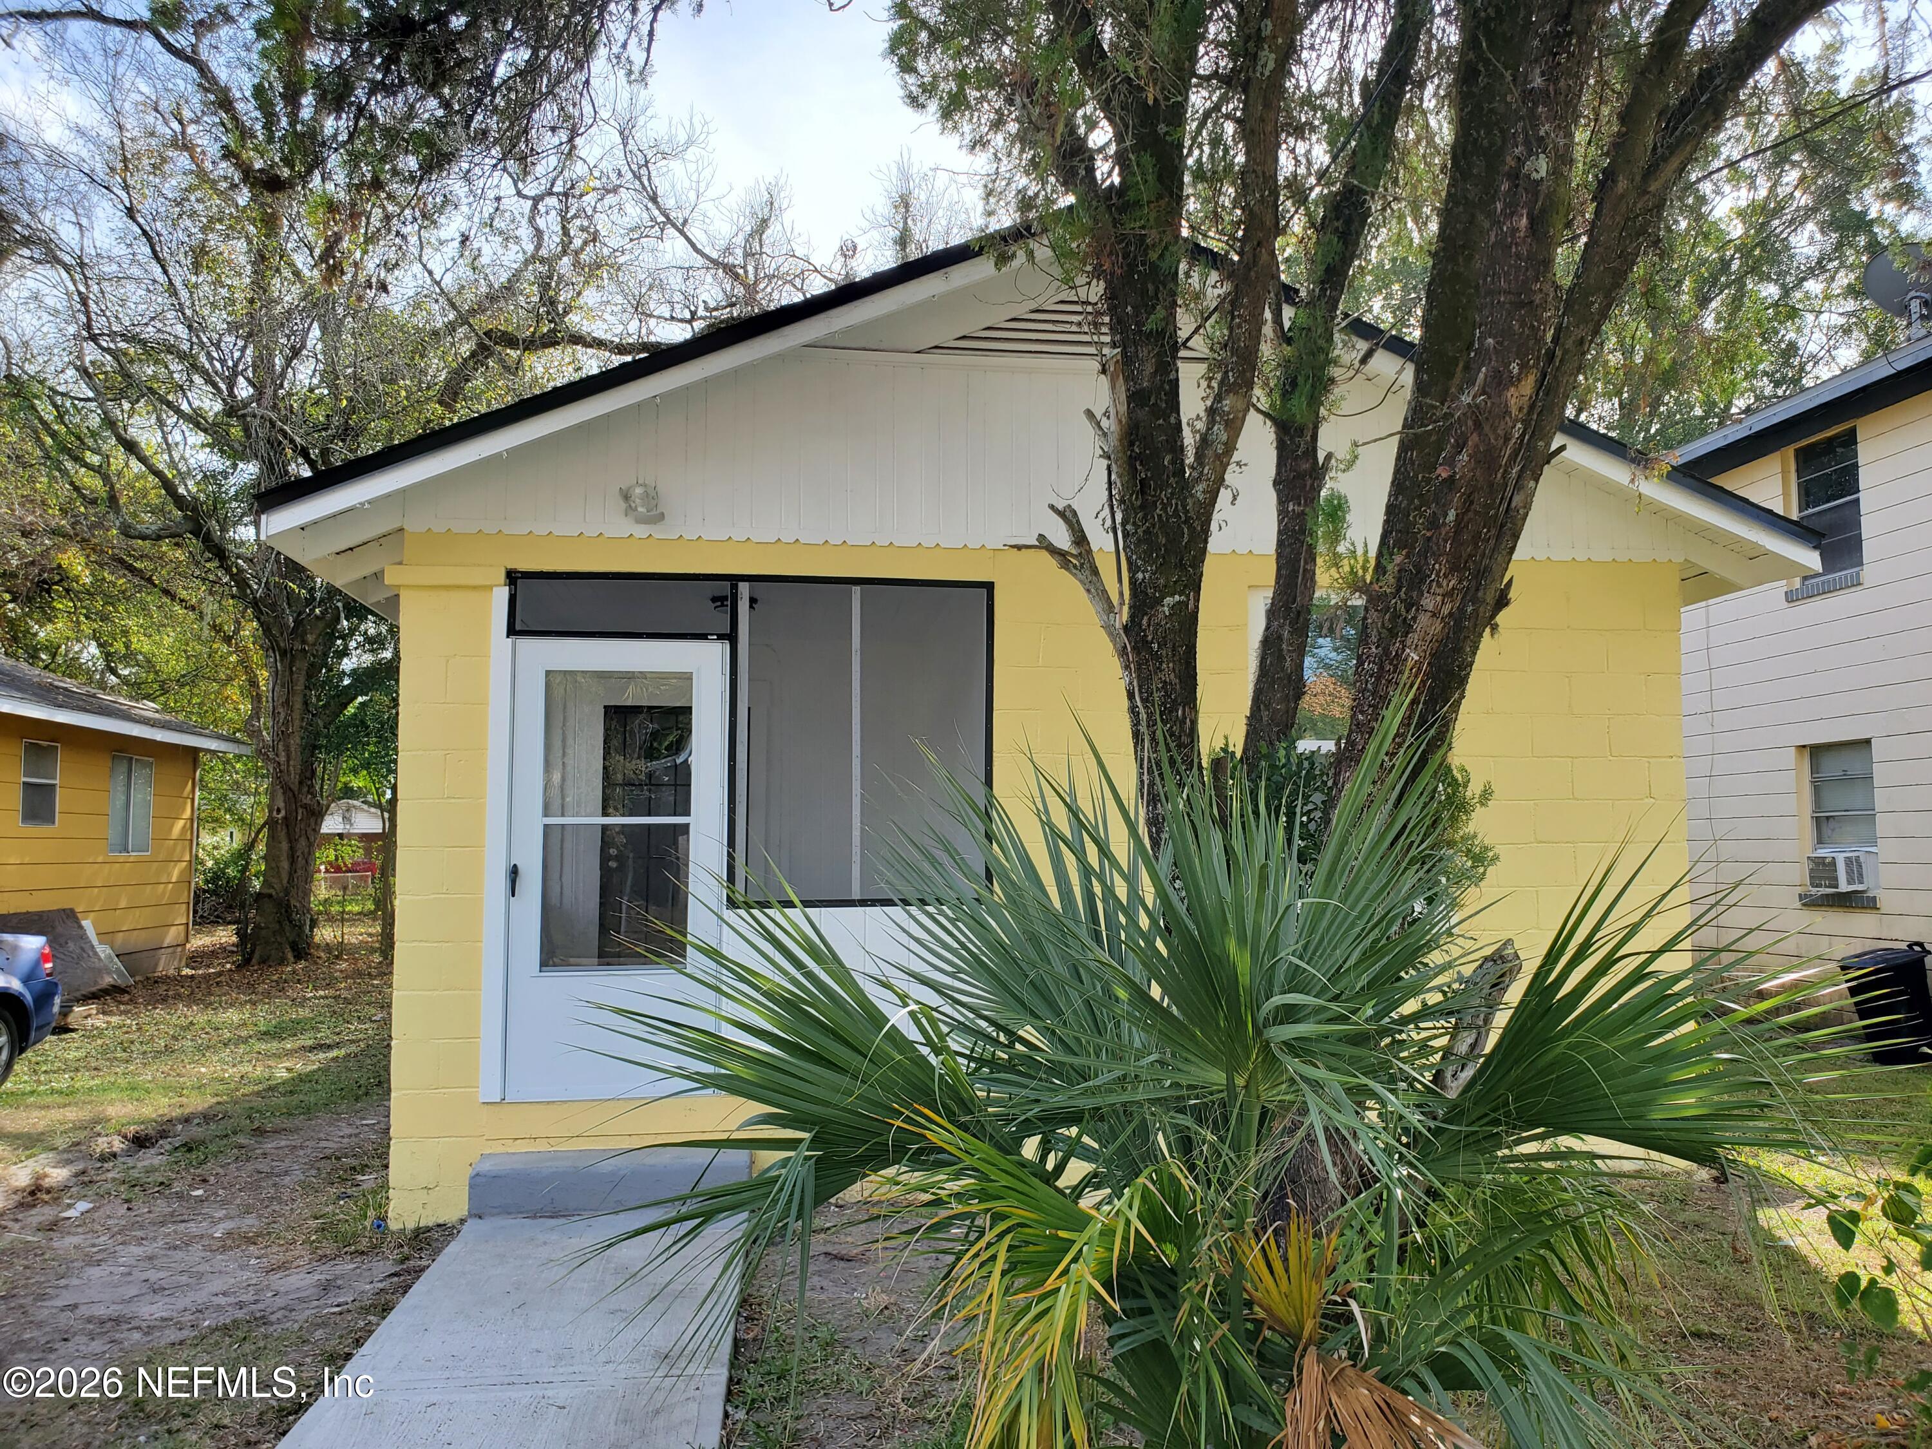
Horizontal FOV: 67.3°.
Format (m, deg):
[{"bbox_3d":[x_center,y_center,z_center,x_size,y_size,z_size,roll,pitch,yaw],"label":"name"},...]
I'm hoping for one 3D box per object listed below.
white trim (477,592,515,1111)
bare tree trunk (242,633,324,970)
[{"bbox_3d":[-2.005,0.505,6.204,0.090,2.200,0.030,0,-3,-8],"label":"white trim"},{"bbox_3d":[-8.970,0.934,19.100,0.900,4.400,0.850,0,-3,-8],"label":"bare tree trunk"}]

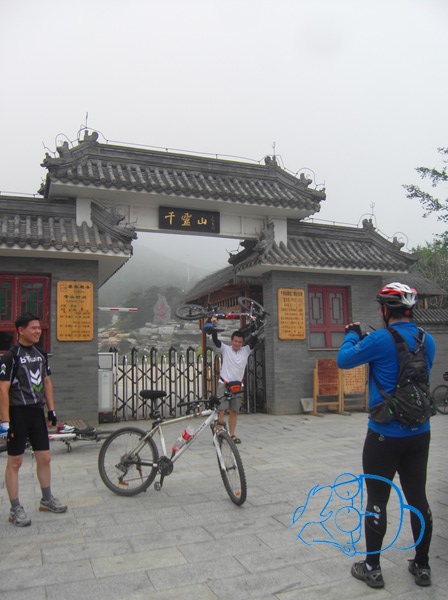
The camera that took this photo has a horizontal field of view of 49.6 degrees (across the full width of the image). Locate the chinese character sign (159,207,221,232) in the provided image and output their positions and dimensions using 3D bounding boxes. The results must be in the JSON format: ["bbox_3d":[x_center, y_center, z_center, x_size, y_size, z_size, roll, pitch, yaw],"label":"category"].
[{"bbox_3d":[-0.687,-1.609,9.850,1.281,0.447,0.070,1,-6,-22],"label":"chinese character sign"}]

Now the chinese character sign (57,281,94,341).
[{"bbox_3d":[-2.658,0.204,8.675,0.617,1.070,0.040,1,-6,-22],"label":"chinese character sign"}]

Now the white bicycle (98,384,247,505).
[{"bbox_3d":[-0.480,1.387,4.623,1.605,1.000,0.570,-3,-6,17],"label":"white bicycle"}]

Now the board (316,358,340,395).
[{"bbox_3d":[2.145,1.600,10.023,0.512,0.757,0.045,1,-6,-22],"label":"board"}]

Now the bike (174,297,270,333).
[{"bbox_3d":[-0.047,0.251,7.600,1.450,0.500,0.900,-1,32,1],"label":"bike"}]

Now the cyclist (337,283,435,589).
[{"bbox_3d":[0.993,0.797,3.082,0.560,1.790,0.560,0,-6,-13],"label":"cyclist"}]

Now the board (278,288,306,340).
[{"bbox_3d":[1.443,0.304,10.320,0.636,1.070,0.040,1,-6,-22],"label":"board"}]

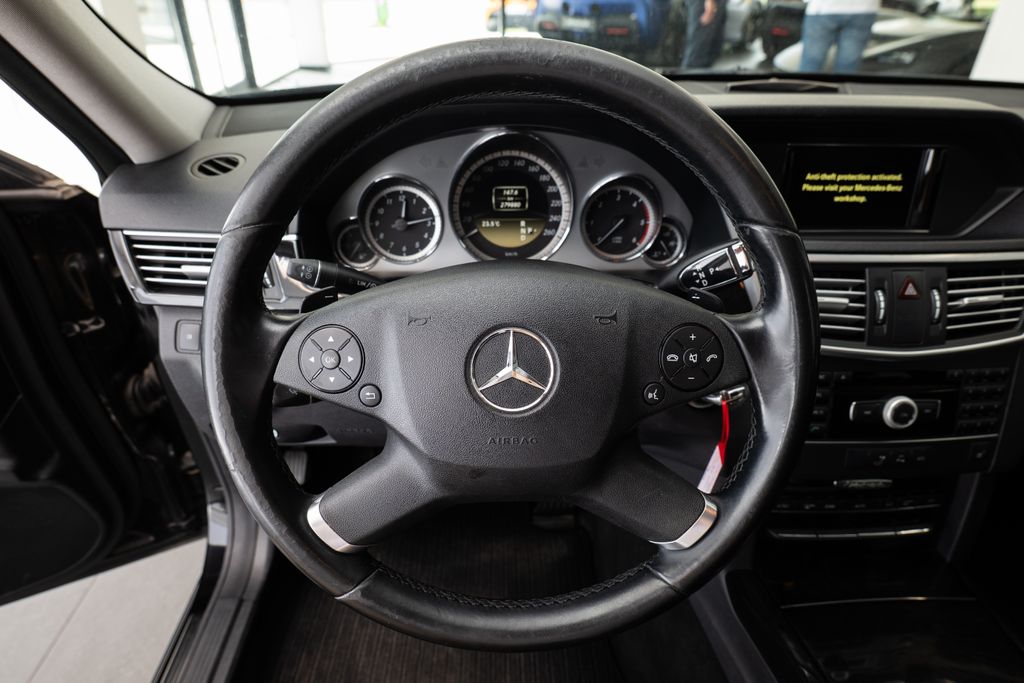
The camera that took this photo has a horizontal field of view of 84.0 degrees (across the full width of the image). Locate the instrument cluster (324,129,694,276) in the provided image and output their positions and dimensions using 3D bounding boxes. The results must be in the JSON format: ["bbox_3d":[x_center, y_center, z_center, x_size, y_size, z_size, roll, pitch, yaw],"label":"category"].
[{"bbox_3d":[-0.003,-0.140,0.580,0.365,0.143,0.055,0,5,0],"label":"instrument cluster"}]

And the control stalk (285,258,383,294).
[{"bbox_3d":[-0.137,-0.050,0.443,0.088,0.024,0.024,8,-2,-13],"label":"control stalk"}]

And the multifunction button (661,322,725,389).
[{"bbox_3d":[0.118,0.011,0.372,0.042,0.042,0.010,0,0,-9],"label":"multifunction button"}]

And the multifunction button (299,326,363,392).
[{"bbox_3d":[-0.119,0.012,0.372,0.042,0.042,0.010,0,0,8],"label":"multifunction button"}]

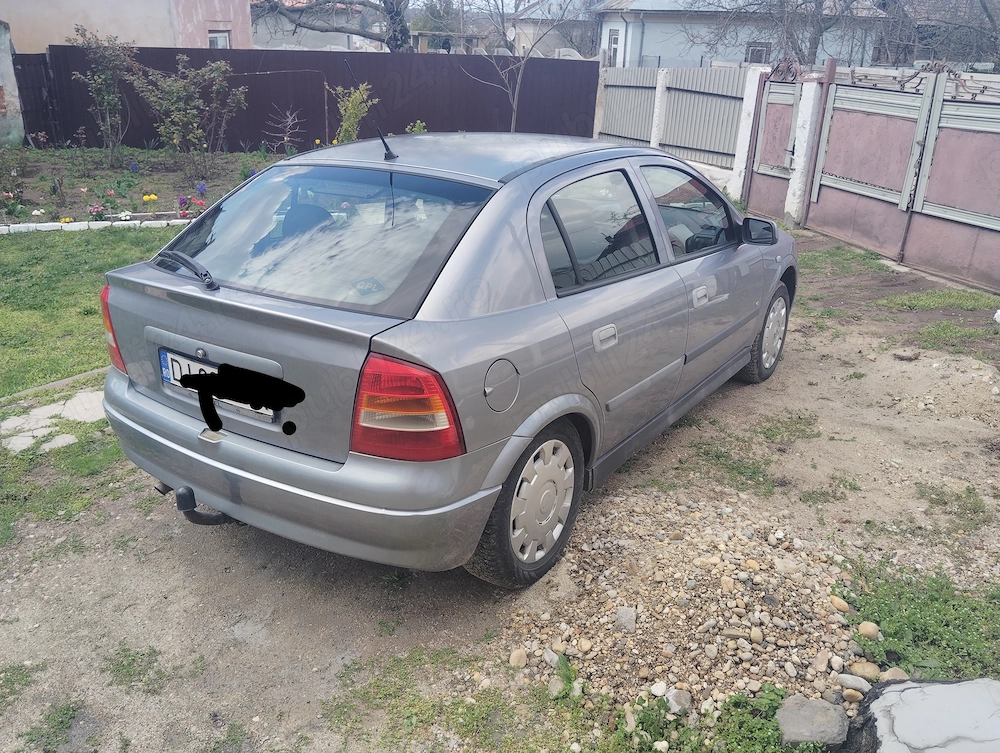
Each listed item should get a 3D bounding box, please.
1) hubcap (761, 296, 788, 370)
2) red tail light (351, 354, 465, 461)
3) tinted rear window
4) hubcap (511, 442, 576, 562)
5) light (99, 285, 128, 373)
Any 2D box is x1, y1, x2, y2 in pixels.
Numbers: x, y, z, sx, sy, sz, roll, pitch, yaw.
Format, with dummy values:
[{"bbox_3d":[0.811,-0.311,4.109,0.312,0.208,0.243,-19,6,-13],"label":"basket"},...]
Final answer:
[{"bbox_3d":[1.593,-0.253,4.707,0.050,0.413,0.413,14,22,31],"label":"hubcap"},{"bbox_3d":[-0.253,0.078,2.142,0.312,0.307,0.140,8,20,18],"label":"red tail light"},{"bbox_3d":[-0.601,-0.490,2.615,1.176,0.095,0.708,14,51,31],"label":"tinted rear window"},{"bbox_3d":[0.141,0.408,2.646,0.050,0.413,0.413,14,22,31],"label":"hubcap"},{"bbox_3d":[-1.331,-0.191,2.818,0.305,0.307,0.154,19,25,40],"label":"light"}]

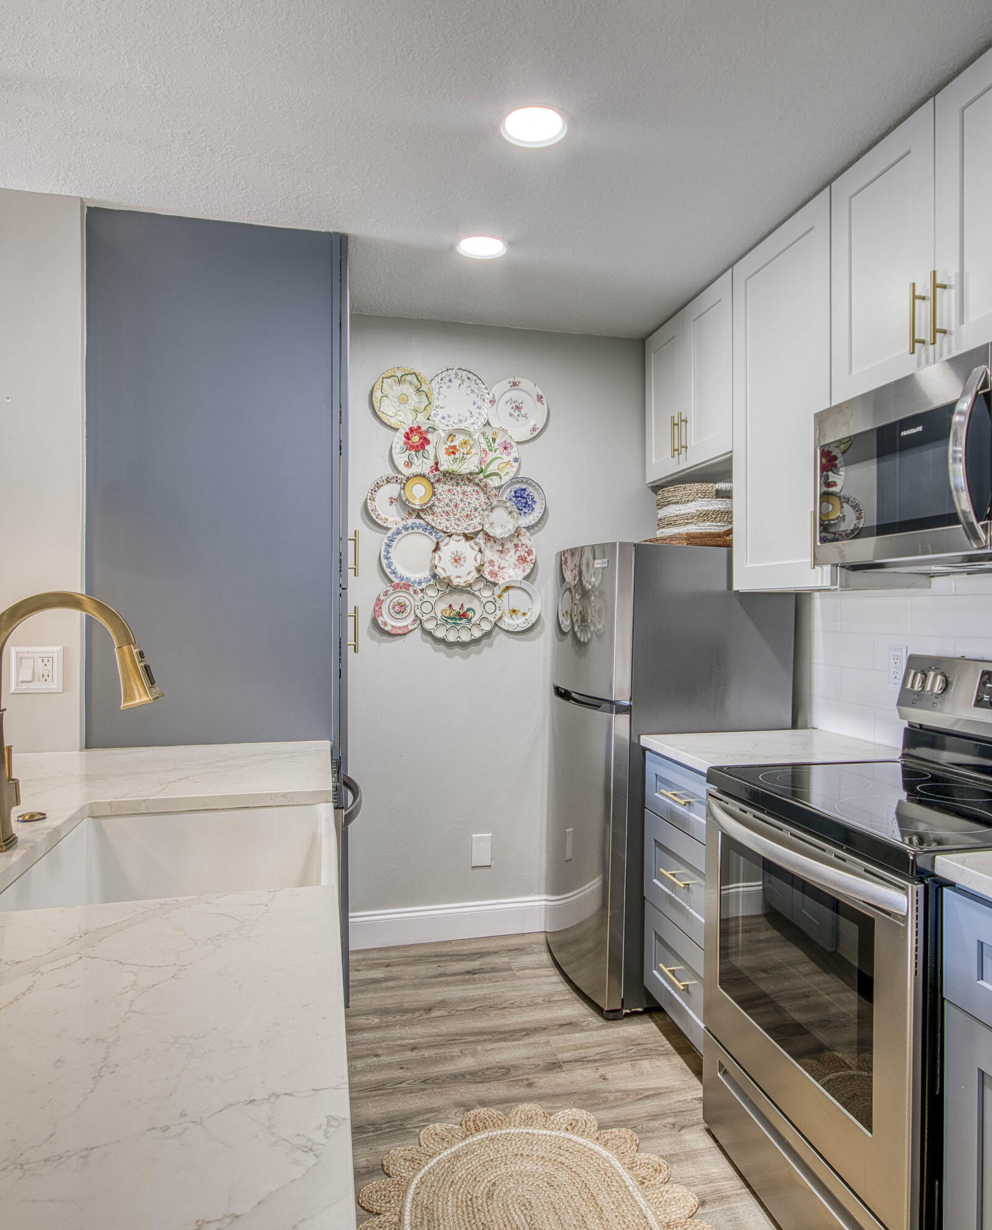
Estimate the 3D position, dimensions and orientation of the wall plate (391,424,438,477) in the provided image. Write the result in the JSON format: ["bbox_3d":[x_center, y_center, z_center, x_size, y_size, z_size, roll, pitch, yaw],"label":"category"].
[{"bbox_3d":[-0.297,-0.650,3.038,0.227,0.227,0.024,0,0,-12],"label":"wall plate"}]

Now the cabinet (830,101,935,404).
[{"bbox_3d":[1.093,-0.856,1.930,0.320,0.605,0.365,0,0,-12],"label":"cabinet"}]

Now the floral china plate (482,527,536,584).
[{"bbox_3d":[0.040,-0.250,3.148,0.257,0.252,0.027,0,0,-12],"label":"floral china plate"}]

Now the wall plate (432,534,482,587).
[{"bbox_3d":[-0.149,-0.209,2.998,0.199,0.208,0.028,0,0,-12],"label":"wall plate"}]

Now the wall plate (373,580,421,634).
[{"bbox_3d":[-0.375,-0.025,3.035,0.206,0.206,0.024,0,0,-12],"label":"wall plate"}]

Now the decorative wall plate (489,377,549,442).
[{"bbox_3d":[0.095,-0.844,3.157,0.260,0.266,0.027,0,0,-12],"label":"decorative wall plate"}]

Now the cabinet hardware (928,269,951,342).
[{"bbox_3d":[0.953,-0.659,1.653,0.038,0.159,0.012,0,0,-12],"label":"cabinet hardware"}]

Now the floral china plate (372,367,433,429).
[{"bbox_3d":[-0.357,-0.834,2.964,0.235,0.253,0.030,0,0,-12],"label":"floral china plate"}]

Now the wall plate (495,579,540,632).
[{"bbox_3d":[0.081,-0.035,3.130,0.212,0.212,0.024,0,0,-12],"label":"wall plate"}]

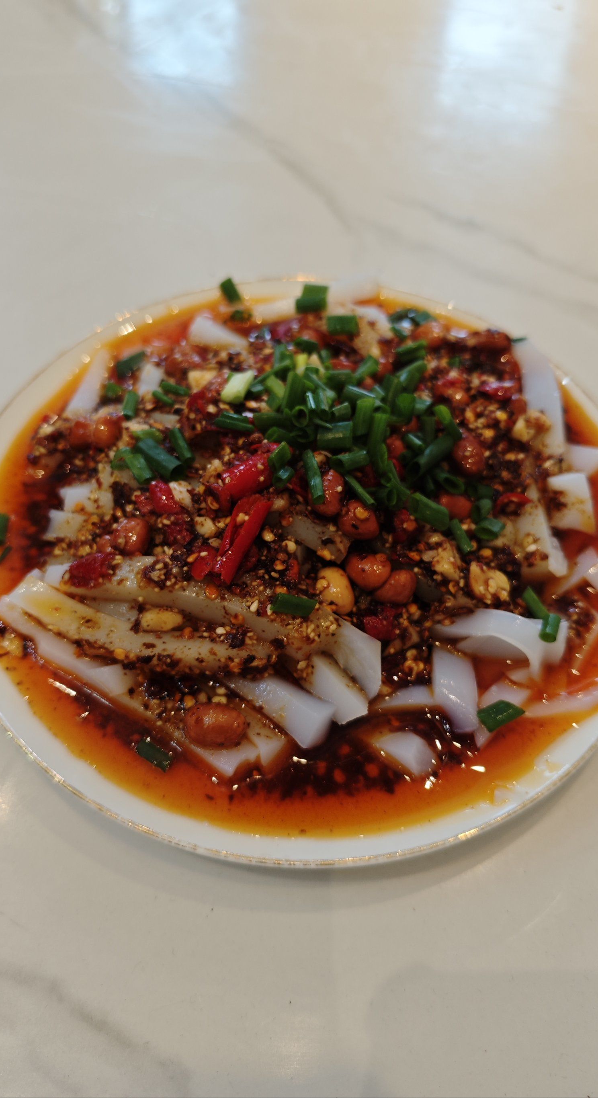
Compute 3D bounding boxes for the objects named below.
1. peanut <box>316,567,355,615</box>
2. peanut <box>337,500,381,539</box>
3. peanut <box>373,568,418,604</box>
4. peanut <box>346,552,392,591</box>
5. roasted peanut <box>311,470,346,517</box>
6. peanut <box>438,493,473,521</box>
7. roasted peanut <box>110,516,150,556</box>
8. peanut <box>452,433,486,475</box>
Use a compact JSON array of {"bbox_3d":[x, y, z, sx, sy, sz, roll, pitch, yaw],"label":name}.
[{"bbox_3d":[0.010,0.011,0.212,0.010,0.009,0.015,-14,57,-9],"label":"peanut"},{"bbox_3d":[0.017,-0.008,0.223,0.011,0.010,0.013,-24,59,-15],"label":"peanut"},{"bbox_3d":[0.026,0.010,0.213,0.013,0.009,0.010,-27,60,-17],"label":"peanut"},{"bbox_3d":[0.019,0.006,0.215,0.013,0.010,0.011,8,56,6],"label":"peanut"},{"bbox_3d":[0.008,-0.016,0.228,0.011,0.009,0.015,9,57,7],"label":"roasted peanut"},{"bbox_3d":[0.045,-0.012,0.229,0.013,0.009,0.009,19,58,13],"label":"peanut"},{"bbox_3d":[-0.047,-0.004,0.224,0.013,0.010,0.011,-15,57,-9],"label":"roasted peanut"},{"bbox_3d":[0.051,-0.029,0.236,0.010,0.009,0.014,-6,56,-4],"label":"peanut"}]

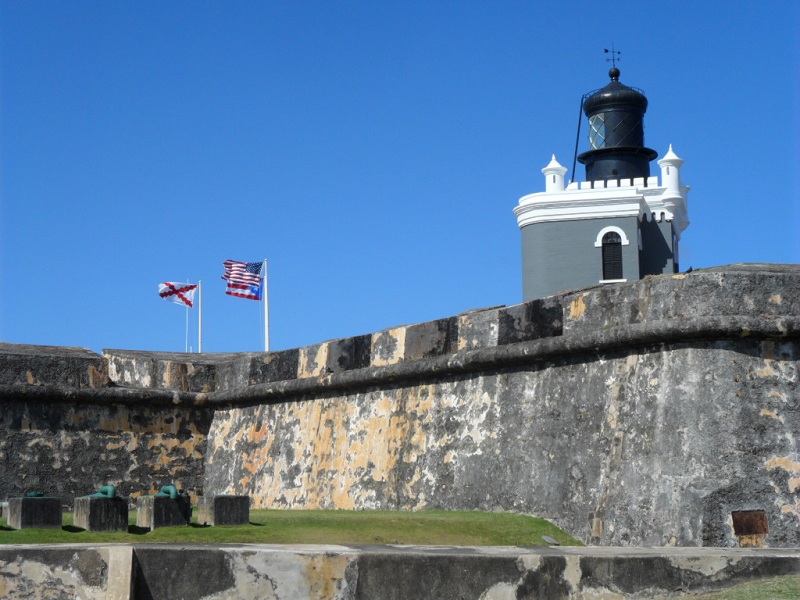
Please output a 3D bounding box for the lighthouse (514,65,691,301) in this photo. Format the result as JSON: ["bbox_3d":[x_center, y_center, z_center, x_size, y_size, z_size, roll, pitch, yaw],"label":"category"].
[{"bbox_3d":[12.087,-6.623,86.133,9.600,15.300,9.000,-2,-8,14],"label":"lighthouse"}]

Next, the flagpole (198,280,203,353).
[{"bbox_3d":[-13.168,2.613,95.493,0.150,7.800,0.150,0,-8,0],"label":"flagpole"}]

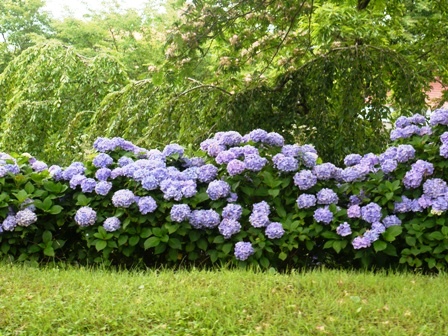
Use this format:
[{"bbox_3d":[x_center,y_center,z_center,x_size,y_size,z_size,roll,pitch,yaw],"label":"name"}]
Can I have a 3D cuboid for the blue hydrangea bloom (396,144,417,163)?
[{"bbox_3d":[1.506,-0.120,7.070,0.157,0.149,0.149,1,5,12],"label":"blue hydrangea bloom"}]

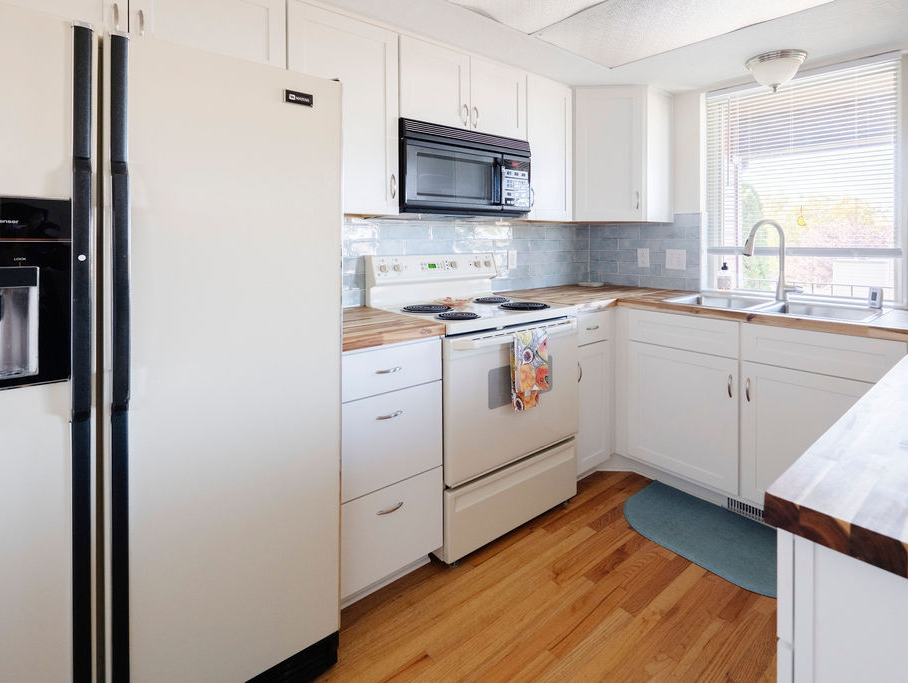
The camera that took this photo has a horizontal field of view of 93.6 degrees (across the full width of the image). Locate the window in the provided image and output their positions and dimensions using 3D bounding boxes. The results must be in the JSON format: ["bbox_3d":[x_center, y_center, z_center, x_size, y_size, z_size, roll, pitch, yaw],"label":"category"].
[{"bbox_3d":[1.725,-0.785,2.180,0.100,1.120,0.785,-8,12,-36],"label":"window"}]

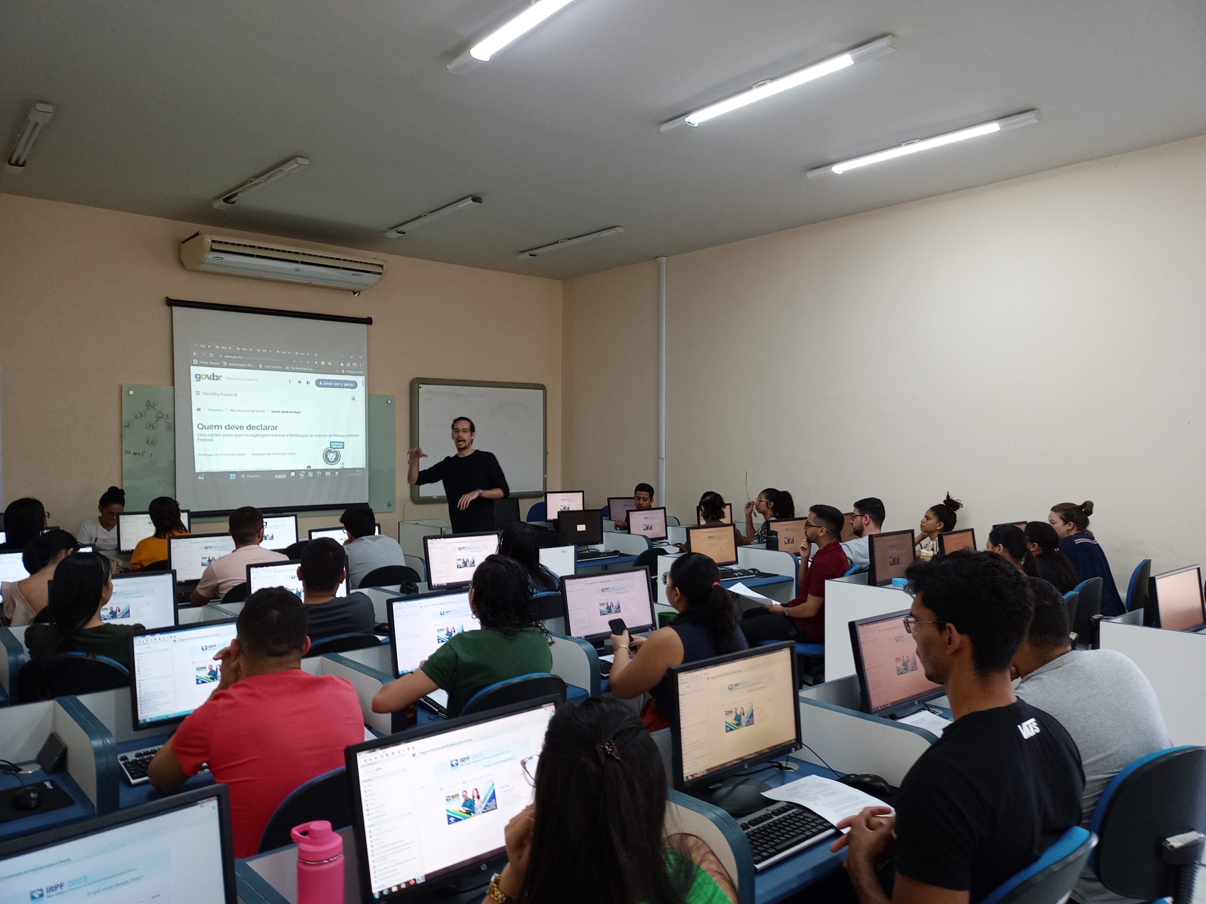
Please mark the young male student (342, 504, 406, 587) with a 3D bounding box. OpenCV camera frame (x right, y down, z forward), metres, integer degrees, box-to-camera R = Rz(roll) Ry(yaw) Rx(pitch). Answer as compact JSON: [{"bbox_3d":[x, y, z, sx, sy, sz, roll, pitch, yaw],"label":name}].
[{"bbox_3d":[-1.394,0.916,5.675,0.500,1.250,0.800,0,1,-39],"label":"young male student"}]

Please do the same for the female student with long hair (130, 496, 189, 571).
[{"bbox_3d":[-2.706,0.915,6.083,0.470,1.250,0.750,0,1,-39],"label":"female student with long hair"}]

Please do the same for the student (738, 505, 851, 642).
[{"bbox_3d":[1.170,0.950,5.980,0.520,1.270,0.820,0,0,-45],"label":"student"}]

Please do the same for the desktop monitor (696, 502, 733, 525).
[{"bbox_3d":[0.894,0.597,7.775,0.443,0.345,0.180,-1,1,-44],"label":"desktop monitor"}]

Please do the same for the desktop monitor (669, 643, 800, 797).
[{"bbox_3d":[0.340,0.672,2.400,0.475,0.360,0.200,0,0,-43],"label":"desktop monitor"}]

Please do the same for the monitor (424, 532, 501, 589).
[{"bbox_3d":[-0.693,0.580,4.824,0.443,0.345,0.180,-1,1,-44],"label":"monitor"}]

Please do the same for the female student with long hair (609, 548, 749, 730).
[{"bbox_3d":[0.125,0.948,3.456,0.800,1.220,0.500,1,0,40],"label":"female student with long hair"}]

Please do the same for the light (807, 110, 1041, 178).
[{"bbox_3d":[1.970,-1.935,6.220,0.080,0.070,1.620,0,0,-40],"label":"light"}]

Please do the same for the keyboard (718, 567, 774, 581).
[{"bbox_3d":[0.704,0.751,5.814,0.450,0.030,0.160,-1,1,-44],"label":"keyboard"}]

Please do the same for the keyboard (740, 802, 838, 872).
[{"bbox_3d":[0.407,0.811,2.126,0.450,0.030,0.160,-1,1,-44],"label":"keyboard"}]

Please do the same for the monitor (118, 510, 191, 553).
[{"bbox_3d":[-2.945,0.557,6.409,0.450,0.325,0.165,0,1,-42],"label":"monitor"}]

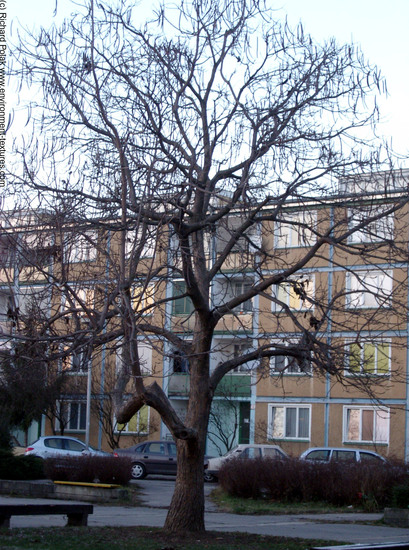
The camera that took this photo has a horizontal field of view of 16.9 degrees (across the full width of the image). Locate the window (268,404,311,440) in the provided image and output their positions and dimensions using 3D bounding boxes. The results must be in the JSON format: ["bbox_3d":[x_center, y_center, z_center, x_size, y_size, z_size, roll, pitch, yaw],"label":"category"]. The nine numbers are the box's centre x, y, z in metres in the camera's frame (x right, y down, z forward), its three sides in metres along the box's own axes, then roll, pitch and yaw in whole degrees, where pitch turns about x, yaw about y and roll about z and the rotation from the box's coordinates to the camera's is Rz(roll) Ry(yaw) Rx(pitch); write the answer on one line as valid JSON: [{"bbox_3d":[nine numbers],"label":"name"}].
[{"bbox_3d":[3.643,6.329,59.207,2.250,1.530,0.200,-3,-8,39],"label":"window"}]

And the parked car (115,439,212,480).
[{"bbox_3d":[-1.041,6.802,50.253,4.380,1.400,1.700,2,-6,5],"label":"parked car"}]

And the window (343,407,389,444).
[{"bbox_3d":[6.647,6.160,56.741,2.250,1.530,0.200,-3,-8,39],"label":"window"}]

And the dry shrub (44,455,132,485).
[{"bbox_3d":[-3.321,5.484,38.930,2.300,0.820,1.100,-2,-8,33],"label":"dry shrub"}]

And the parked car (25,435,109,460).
[{"bbox_3d":[-4.918,6.973,53.153,3.830,1.430,1.660,2,-6,5],"label":"parked car"}]

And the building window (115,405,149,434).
[{"bbox_3d":[-3.462,6.728,65.038,2.250,1.530,0.200,-3,-8,39],"label":"building window"}]

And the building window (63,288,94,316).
[{"bbox_3d":[-6.268,1.327,68.143,2.250,1.530,0.200,-3,-8,39],"label":"building window"}]

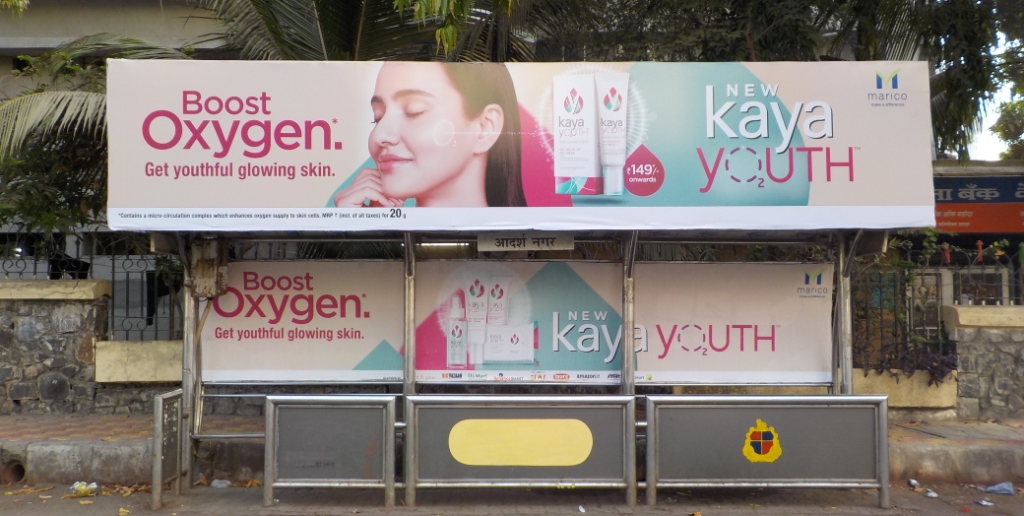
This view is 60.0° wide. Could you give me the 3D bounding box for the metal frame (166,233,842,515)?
[{"bbox_3d":[0.053,0.798,7.510,5.850,2.360,0.920,0,-3,-1],"label":"metal frame"}]

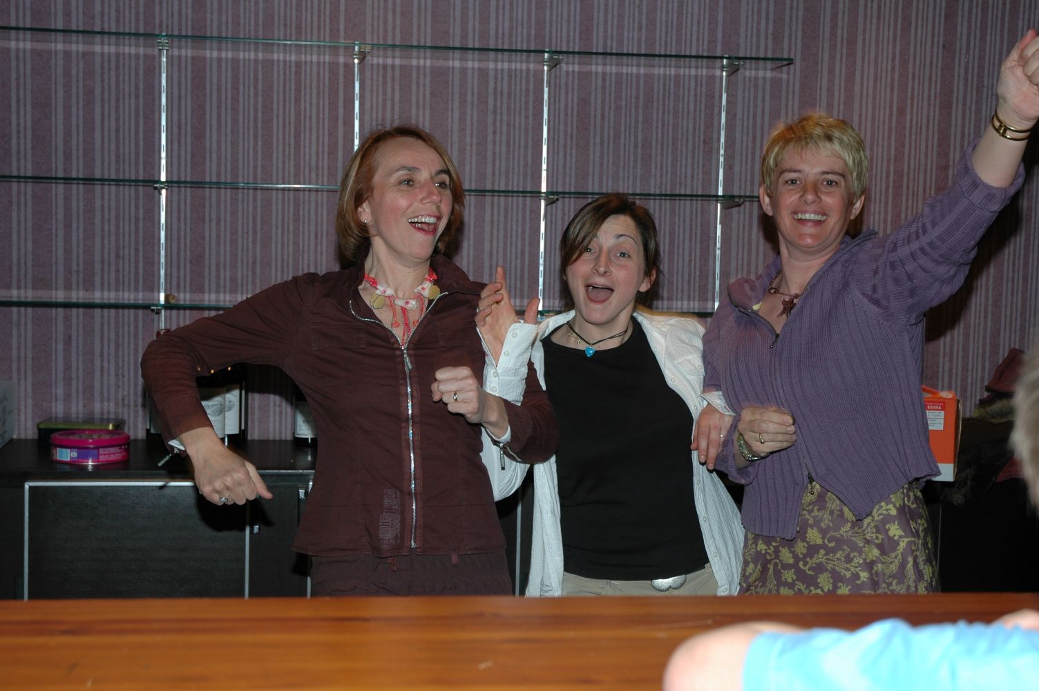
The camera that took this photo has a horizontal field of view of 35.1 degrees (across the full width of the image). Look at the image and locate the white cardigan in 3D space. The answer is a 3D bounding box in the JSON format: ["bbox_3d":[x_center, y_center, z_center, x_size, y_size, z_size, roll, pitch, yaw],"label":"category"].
[{"bbox_3d":[0.150,0.235,2.859,0.450,0.600,0.350,2,5,2],"label":"white cardigan"}]

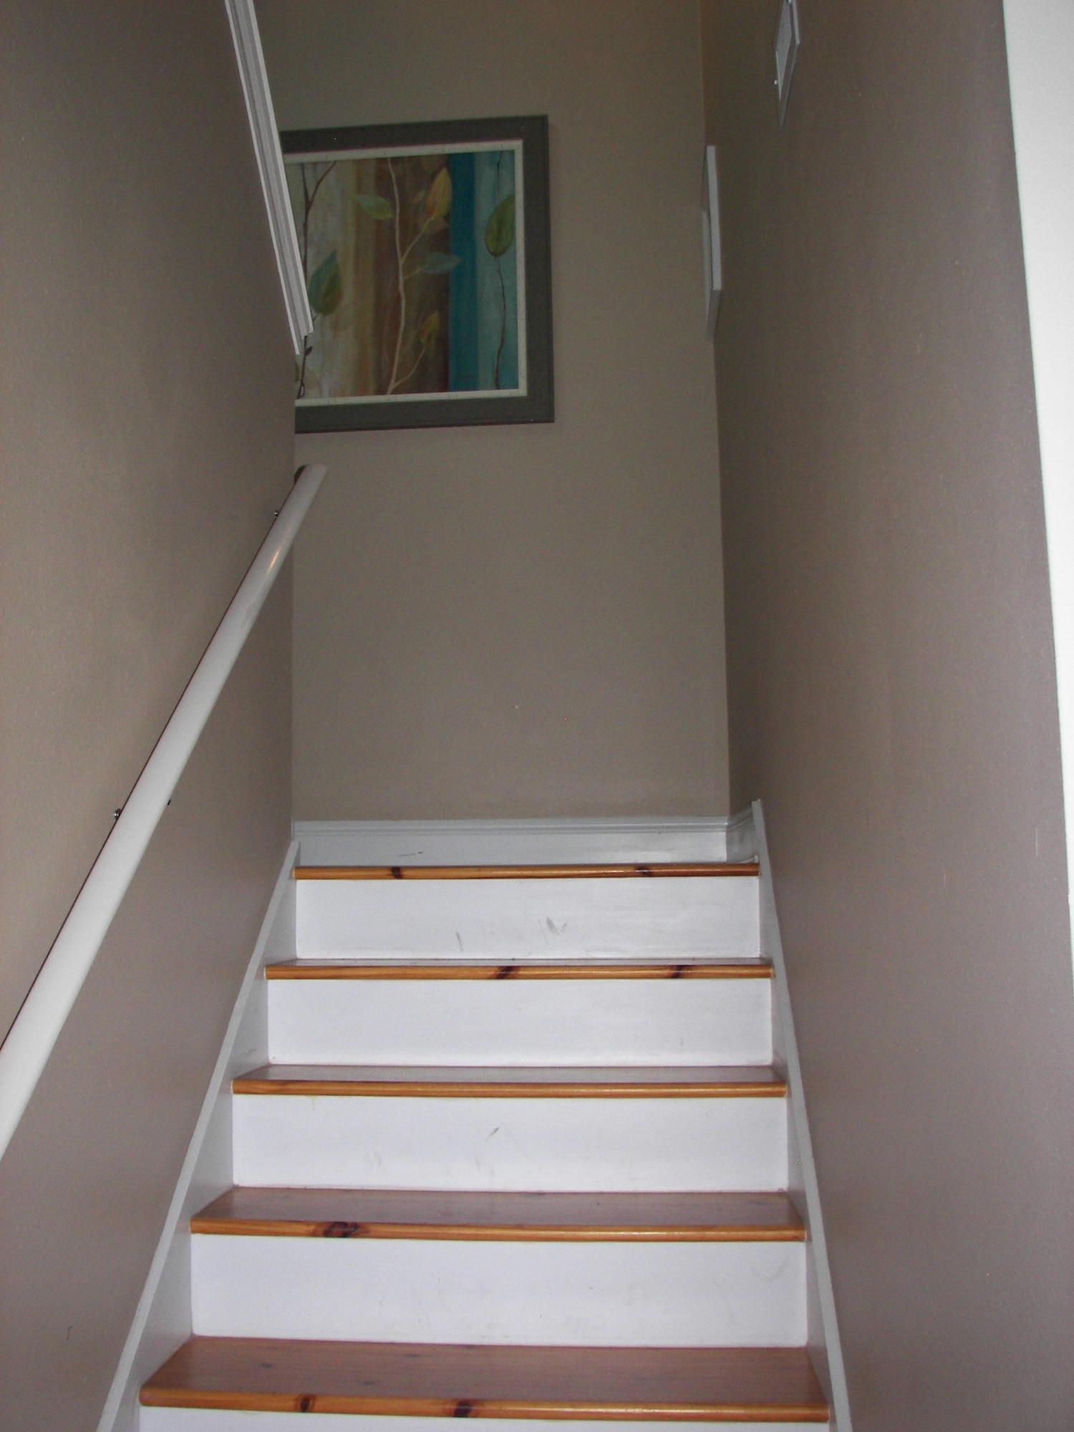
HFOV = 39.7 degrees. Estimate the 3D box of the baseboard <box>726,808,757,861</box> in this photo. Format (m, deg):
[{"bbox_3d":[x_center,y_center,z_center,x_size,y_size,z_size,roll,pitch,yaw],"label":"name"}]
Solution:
[{"bbox_3d":[0.508,0.305,3.661,0.018,0.140,0.975,-1,-6,4],"label":"baseboard"}]

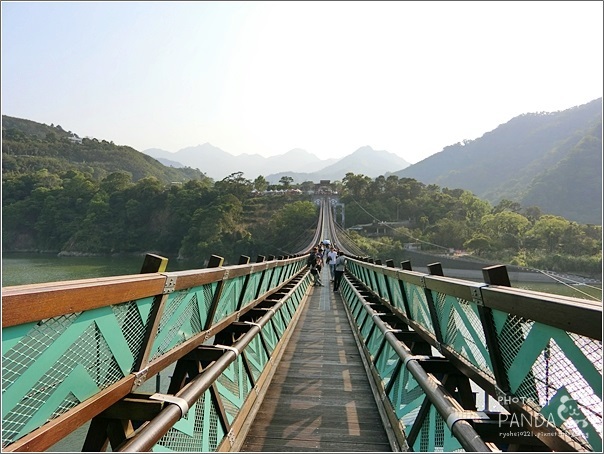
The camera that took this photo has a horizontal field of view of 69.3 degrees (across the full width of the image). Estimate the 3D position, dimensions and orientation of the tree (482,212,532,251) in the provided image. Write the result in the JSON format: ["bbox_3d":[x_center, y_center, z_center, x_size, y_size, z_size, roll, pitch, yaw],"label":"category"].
[{"bbox_3d":[69.915,1.890,150.000,16.500,14.500,15.000,1,1,27],"label":"tree"}]

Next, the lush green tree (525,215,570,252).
[{"bbox_3d":[84.345,2.577,150.000,15.500,14.000,14.500,1,1,27],"label":"lush green tree"}]

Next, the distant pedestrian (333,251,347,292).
[{"bbox_3d":[1.524,1.826,17.600,0.500,1.610,0.500,0,1,-37],"label":"distant pedestrian"}]

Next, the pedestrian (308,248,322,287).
[{"bbox_3d":[0.606,1.782,19.600,0.600,1.780,0.520,1,1,12],"label":"pedestrian"}]

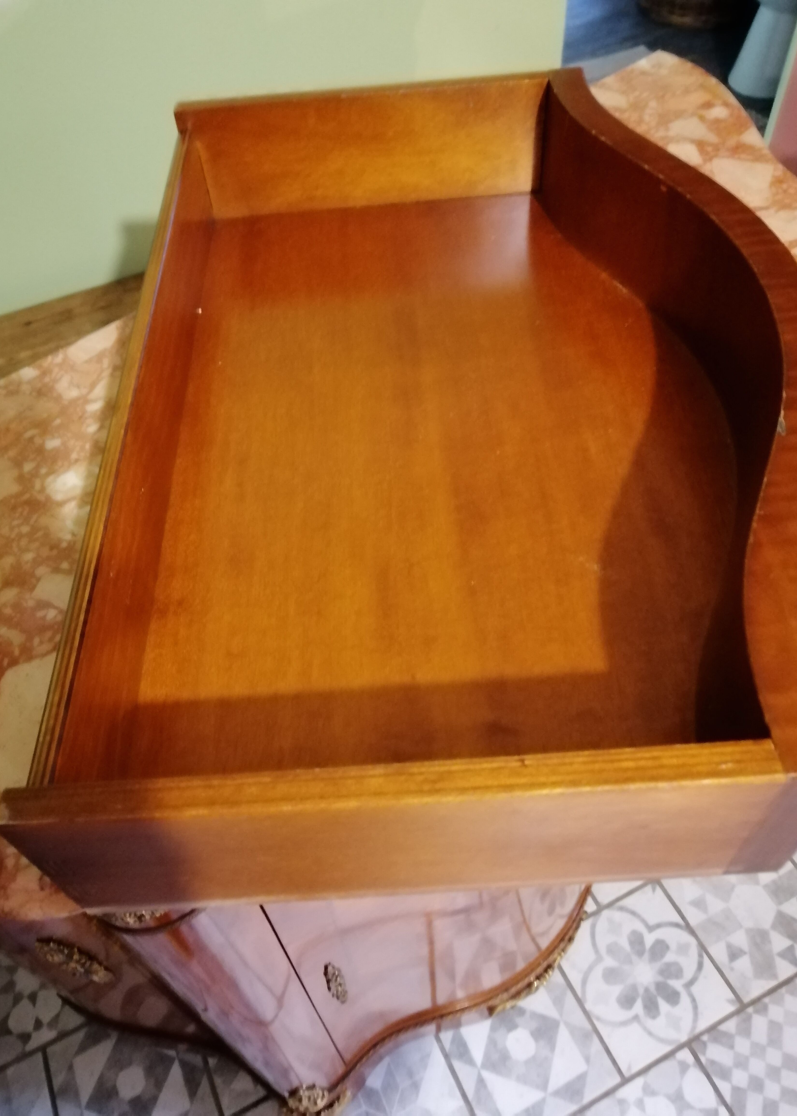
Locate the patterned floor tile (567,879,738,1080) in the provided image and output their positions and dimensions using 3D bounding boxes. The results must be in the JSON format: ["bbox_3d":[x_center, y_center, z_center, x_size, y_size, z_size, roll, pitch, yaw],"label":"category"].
[{"bbox_3d":[0.363,0.621,1.252,0.202,0.010,0.202,-23,54,-14],"label":"patterned floor tile"}]

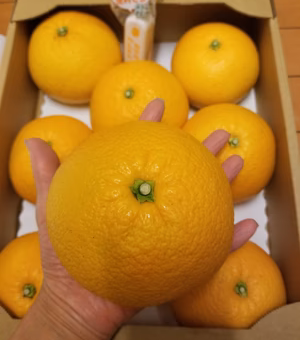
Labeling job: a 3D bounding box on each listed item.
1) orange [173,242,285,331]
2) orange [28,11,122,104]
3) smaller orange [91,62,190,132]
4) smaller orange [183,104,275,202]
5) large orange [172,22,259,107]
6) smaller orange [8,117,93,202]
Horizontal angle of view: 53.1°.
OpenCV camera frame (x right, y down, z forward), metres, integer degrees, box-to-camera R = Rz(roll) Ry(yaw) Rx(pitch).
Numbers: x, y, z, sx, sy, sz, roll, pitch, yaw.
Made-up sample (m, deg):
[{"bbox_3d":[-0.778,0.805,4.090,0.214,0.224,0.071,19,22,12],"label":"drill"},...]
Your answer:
[{"bbox_3d":[0.067,0.112,0.264,0.098,0.087,0.098,0,70,0],"label":"orange"},{"bbox_3d":[-0.085,-0.129,0.351,0.106,0.093,0.106,0,70,0],"label":"orange"},{"bbox_3d":[-0.011,-0.065,0.327,0.106,0.093,0.106,0,70,0],"label":"smaller orange"},{"bbox_3d":[0.075,-0.017,0.310,0.103,0.090,0.103,0,70,0],"label":"smaller orange"},{"bbox_3d":[0.076,-0.123,0.353,0.097,0.085,0.097,0,70,0],"label":"large orange"},{"bbox_3d":[-0.094,-0.009,0.312,0.094,0.083,0.094,0,70,0],"label":"smaller orange"}]

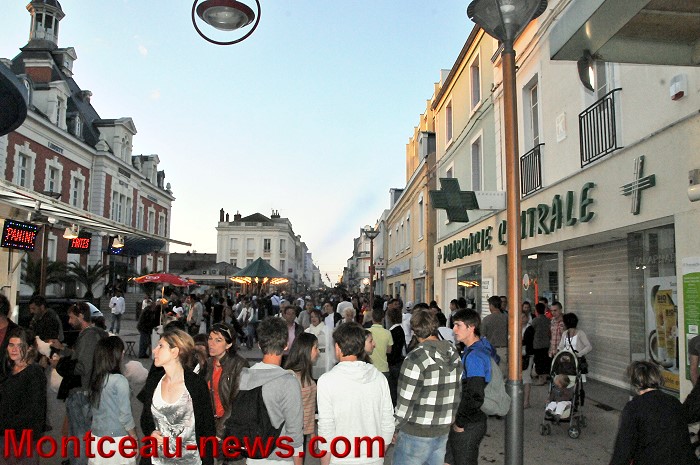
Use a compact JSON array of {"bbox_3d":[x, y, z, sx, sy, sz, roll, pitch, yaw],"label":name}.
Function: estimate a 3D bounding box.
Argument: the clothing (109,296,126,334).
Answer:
[{"bbox_3d":[-9.444,3.363,21.300,0.600,1.500,0.360,3,-7,-24],"label":"clothing"}]

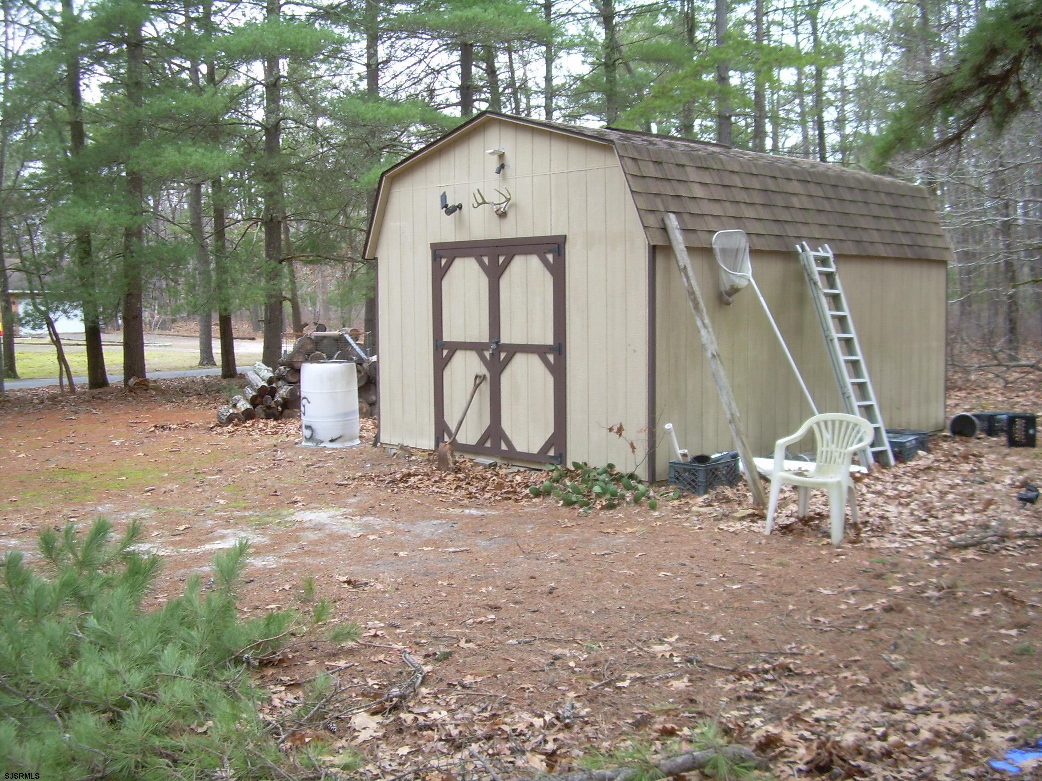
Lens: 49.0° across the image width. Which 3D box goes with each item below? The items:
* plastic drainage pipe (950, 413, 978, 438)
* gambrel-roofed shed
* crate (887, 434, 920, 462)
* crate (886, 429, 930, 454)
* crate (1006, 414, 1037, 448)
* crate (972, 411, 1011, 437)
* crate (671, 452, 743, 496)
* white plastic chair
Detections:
[{"bbox_3d":[4.775,0.364,12.284,0.290,0.290,0.430,2,5,25],"label":"plastic drainage pipe"},{"bbox_3d":[1.565,-1.030,11.959,5.116,3.145,3.707,-5,6,-44],"label":"gambrel-roofed shed"},{"bbox_3d":[3.483,0.560,10.652,0.340,0.240,0.490,3,6,38],"label":"crate"},{"bbox_3d":[3.684,0.542,11.131,0.490,0.240,0.340,-5,6,-44],"label":"crate"},{"bbox_3d":[5.096,0.390,11.646,0.280,0.330,0.440,1,5,21],"label":"crate"},{"bbox_3d":[5.121,0.388,12.632,0.490,0.260,0.340,-4,6,-40],"label":"crate"},{"bbox_3d":[1.416,0.678,8.884,0.490,0.260,0.340,-4,6,-42],"label":"crate"},{"bbox_3d":[2.030,0.585,7.800,0.570,0.770,0.570,3,5,34],"label":"white plastic chair"}]

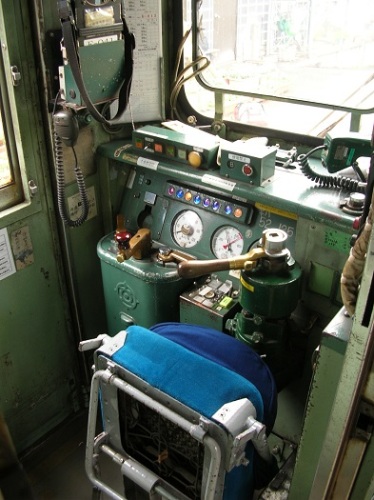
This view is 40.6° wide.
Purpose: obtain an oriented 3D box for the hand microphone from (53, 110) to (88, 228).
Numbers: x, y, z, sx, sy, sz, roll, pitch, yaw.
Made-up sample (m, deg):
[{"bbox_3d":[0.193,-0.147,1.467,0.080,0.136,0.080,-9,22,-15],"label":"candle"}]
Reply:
[{"bbox_3d":[-0.317,-0.217,1.380,0.089,0.341,0.048,-2,30,-3],"label":"hand microphone"}]

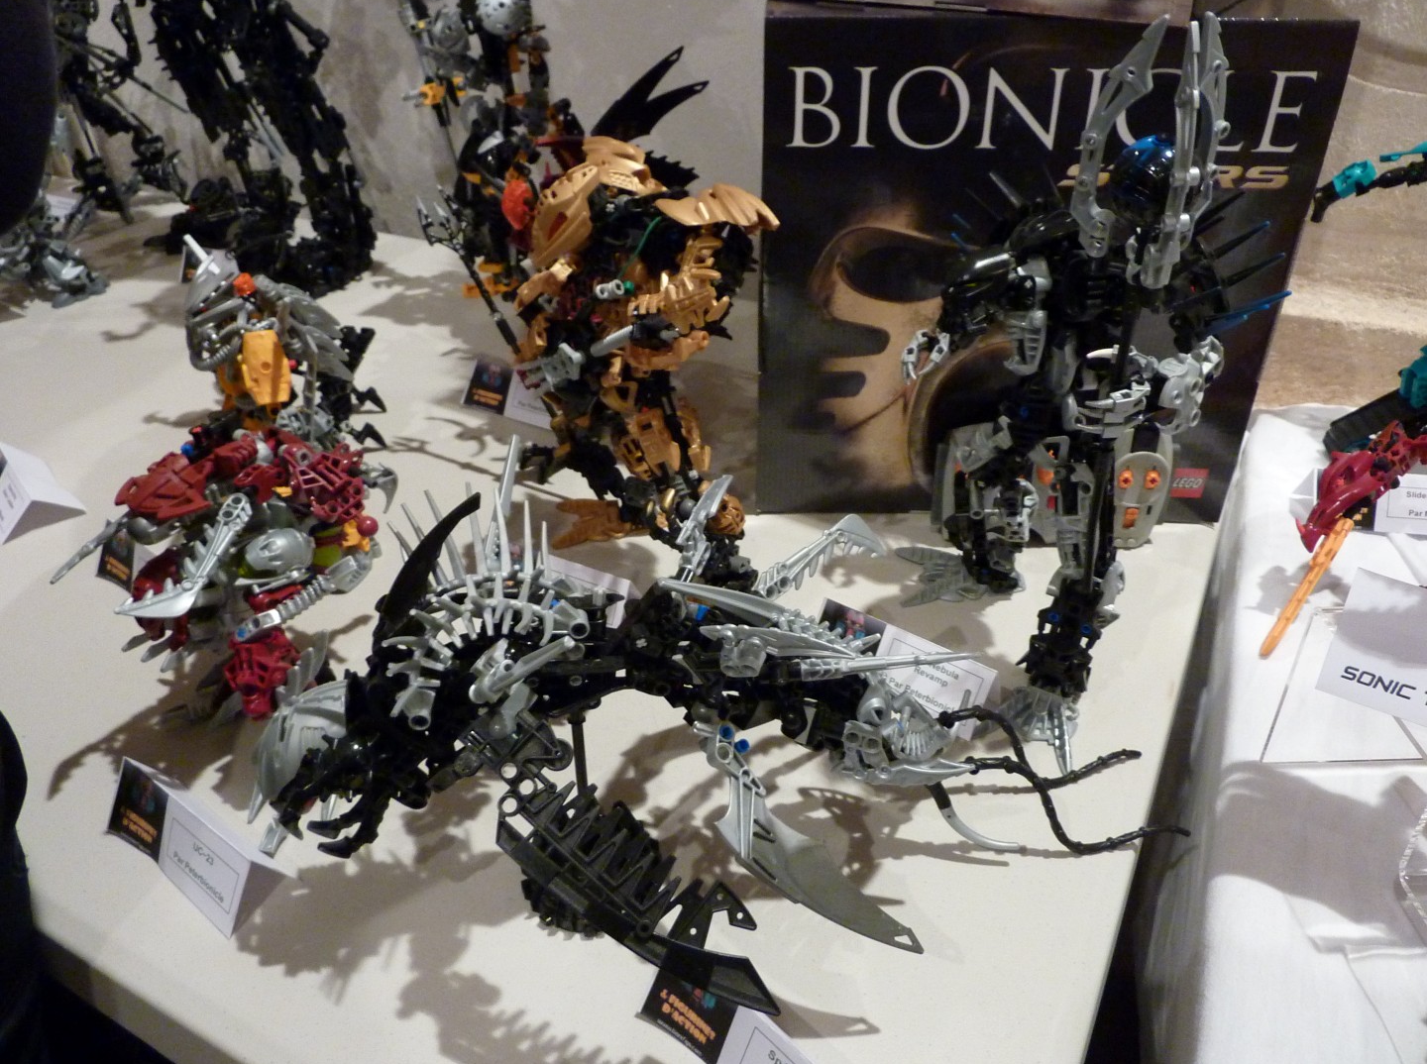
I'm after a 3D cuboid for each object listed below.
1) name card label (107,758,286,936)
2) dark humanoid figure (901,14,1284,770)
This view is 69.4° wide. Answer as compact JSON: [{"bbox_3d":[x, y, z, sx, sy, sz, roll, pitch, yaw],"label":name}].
[{"bbox_3d":[-0.200,0.115,0.395,0.086,0.028,0.030,20,36,31],"label":"name card label"},{"bbox_3d":[0.152,-0.070,0.452,0.160,0.287,0.140,25,38,36],"label":"dark humanoid figure"}]

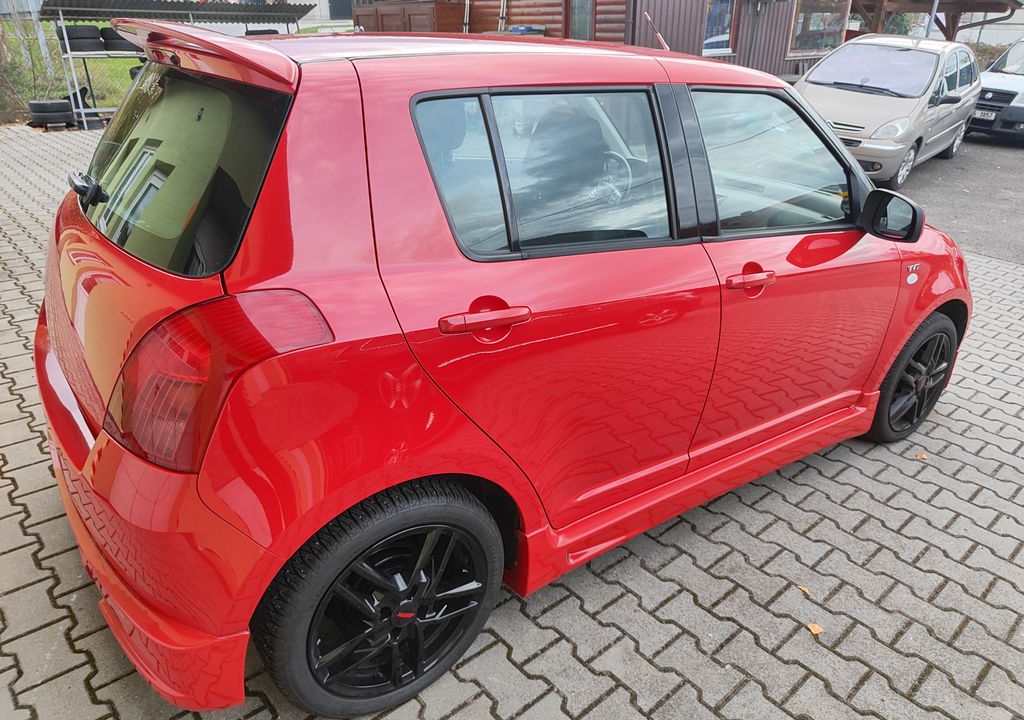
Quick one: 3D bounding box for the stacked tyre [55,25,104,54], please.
[{"bbox_3d":[-7.547,-5.623,11.900,0.640,0.430,0.640,-11,27,-28],"label":"stacked tyre"}]

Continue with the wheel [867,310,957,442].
[{"bbox_3d":[1.649,0.068,2.878,0.590,0.590,0.190,-14,29,-33],"label":"wheel"}]

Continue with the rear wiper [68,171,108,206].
[{"bbox_3d":[-1.056,-0.429,1.685,0.062,0.052,0.300,24,5,-43],"label":"rear wiper"}]

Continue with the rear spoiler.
[{"bbox_3d":[-0.782,-0.713,1.579,0.220,0.130,1.190,-14,29,-33],"label":"rear spoiler"}]

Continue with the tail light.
[{"bbox_3d":[-0.528,0.013,1.208,0.370,0.300,0.250,-14,29,-33],"label":"tail light"}]

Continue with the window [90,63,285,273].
[{"bbox_3d":[-0.855,-0.506,1.651,0.130,0.420,1.200,24,5,-43],"label":"window"}]

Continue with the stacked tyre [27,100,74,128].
[{"bbox_3d":[-7.949,-4.257,11.750,0.615,0.380,0.615,-12,27,-30],"label":"stacked tyre"}]

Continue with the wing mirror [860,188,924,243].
[{"bbox_3d":[1.194,-0.458,2.135,0.105,0.147,0.185,-14,29,-33],"label":"wing mirror"}]

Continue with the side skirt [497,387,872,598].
[{"bbox_3d":[0.694,0.342,2.204,1.700,0.200,0.120,-14,29,-33],"label":"side skirt"}]

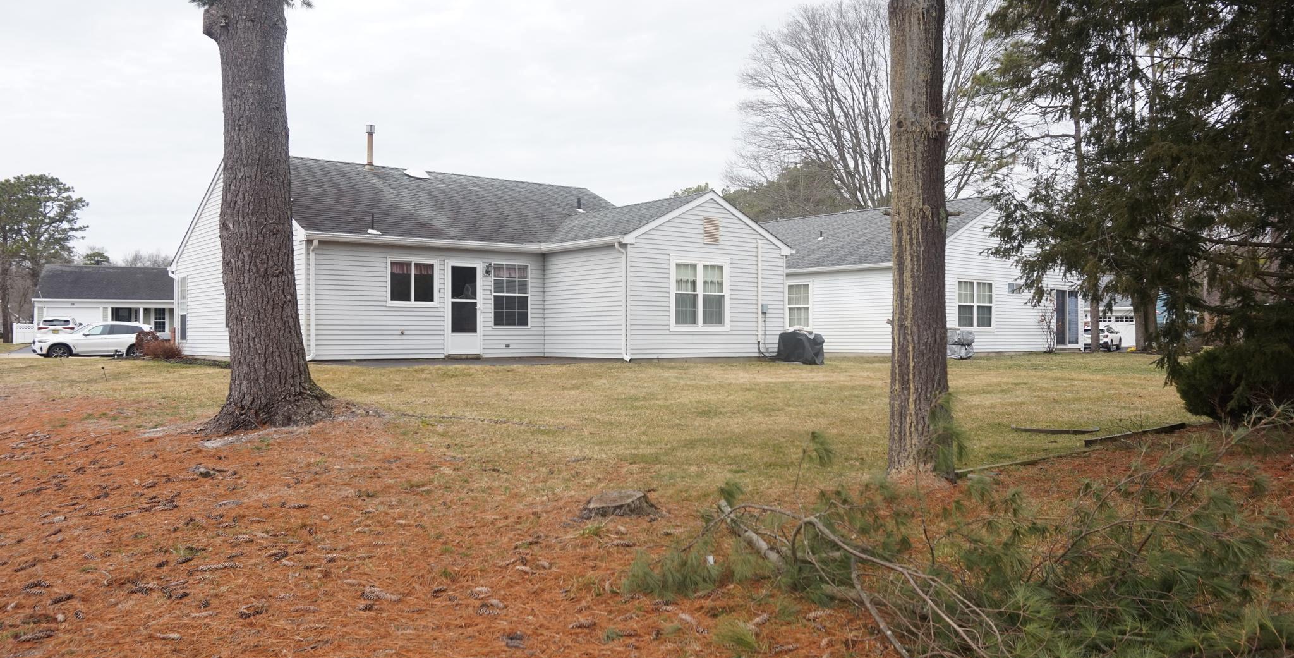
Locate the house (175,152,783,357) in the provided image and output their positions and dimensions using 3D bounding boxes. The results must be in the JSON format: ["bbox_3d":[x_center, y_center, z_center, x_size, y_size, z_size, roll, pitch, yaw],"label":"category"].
[{"bbox_3d":[-5.070,-1.781,25.325,10.800,5.100,14.400,0,-1,-39],"label":"house"}]

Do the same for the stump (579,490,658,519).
[{"bbox_3d":[-0.195,1.274,7.110,0.560,0.125,0.500,0,0,0],"label":"stump"}]

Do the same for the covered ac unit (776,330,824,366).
[{"bbox_3d":[3.560,0.426,22.400,0.760,0.760,0.780,0,-1,-39],"label":"covered ac unit"}]

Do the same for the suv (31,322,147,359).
[{"bbox_3d":[-23.499,0.531,41.397,4.720,1.680,1.950,0,-1,-39],"label":"suv"}]

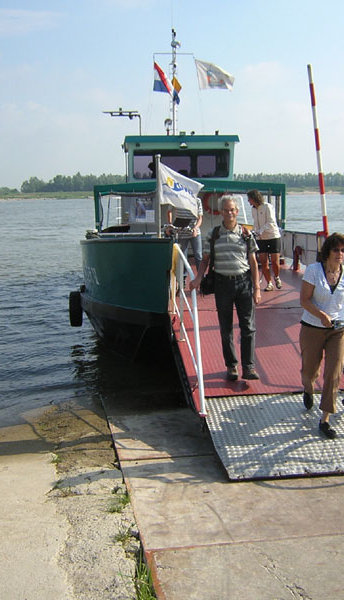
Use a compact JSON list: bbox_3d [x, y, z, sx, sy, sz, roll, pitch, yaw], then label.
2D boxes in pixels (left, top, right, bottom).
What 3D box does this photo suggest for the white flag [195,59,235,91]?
[{"bbox_3d":[1.119,-5.800,16.049,1.040,0.780,0.200,0,10,6],"label":"white flag"}]

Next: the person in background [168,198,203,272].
[{"bbox_3d":[0.233,-1.164,10.759,0.600,1.700,0.450,-1,10,0],"label":"person in background"}]

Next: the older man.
[{"bbox_3d":[0.512,-0.120,5.967,0.680,1.760,0.420,-1,10,0],"label":"older man"}]

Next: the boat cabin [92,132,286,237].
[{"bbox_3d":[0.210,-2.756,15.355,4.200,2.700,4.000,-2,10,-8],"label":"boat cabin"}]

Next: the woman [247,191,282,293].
[{"bbox_3d":[1.509,-0.987,10.183,0.520,1.630,0.480,8,13,40],"label":"woman"}]

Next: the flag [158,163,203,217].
[{"bbox_3d":[0.125,-1.622,9.158,0.680,0.780,0.200,0,10,6],"label":"flag"}]

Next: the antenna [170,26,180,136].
[{"bbox_3d":[0.064,-5.605,16.081,0.280,2.650,0.280,-2,10,-8],"label":"antenna"}]

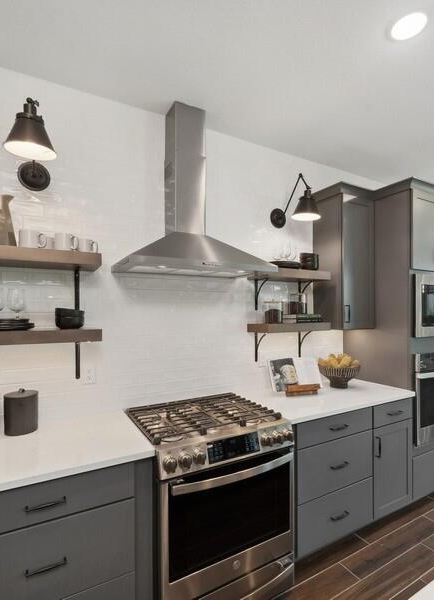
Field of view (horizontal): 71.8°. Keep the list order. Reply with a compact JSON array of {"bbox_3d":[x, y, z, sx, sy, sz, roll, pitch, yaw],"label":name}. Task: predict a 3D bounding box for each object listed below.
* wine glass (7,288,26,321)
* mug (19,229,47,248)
[{"bbox_3d":[-0.980,0.022,1.468,0.088,0.160,0.088,1,-1,-28],"label":"wine glass"},{"bbox_3d":[-0.904,-0.292,1.482,0.115,0.094,0.083,1,-1,-28],"label":"mug"}]

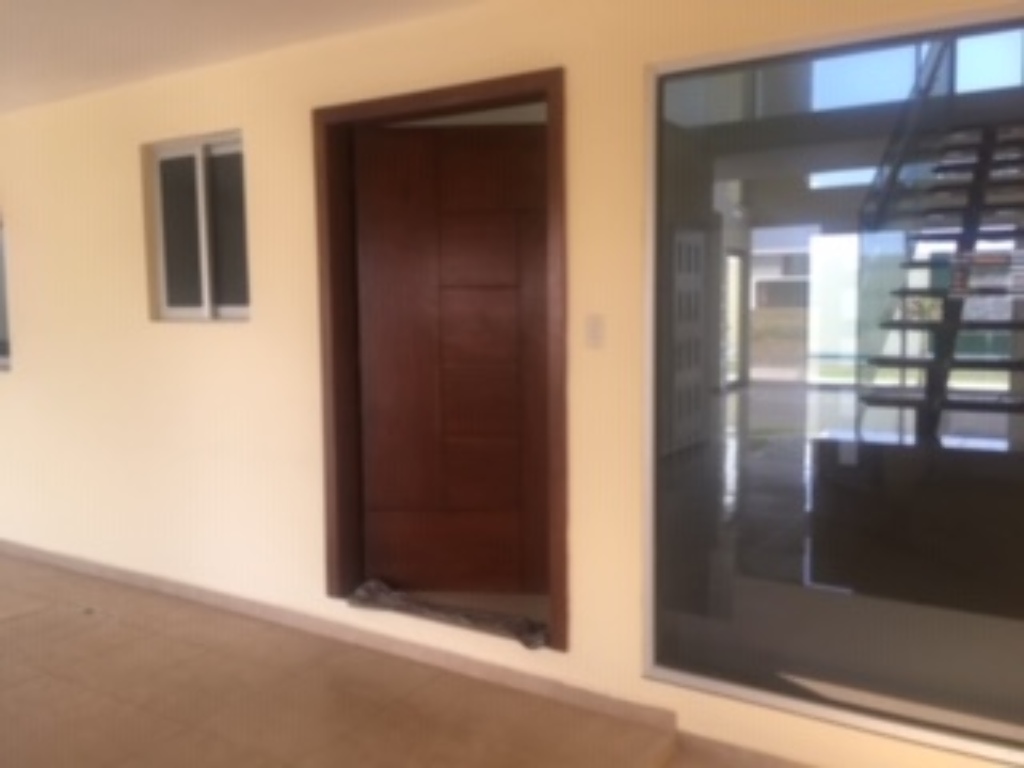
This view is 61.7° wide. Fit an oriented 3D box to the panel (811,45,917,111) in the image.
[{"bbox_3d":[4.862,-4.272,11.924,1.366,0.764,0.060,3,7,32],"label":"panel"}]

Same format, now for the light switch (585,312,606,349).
[{"bbox_3d":[0.294,-0.189,3.056,0.078,0.122,0.015,3,7,32],"label":"light switch"}]

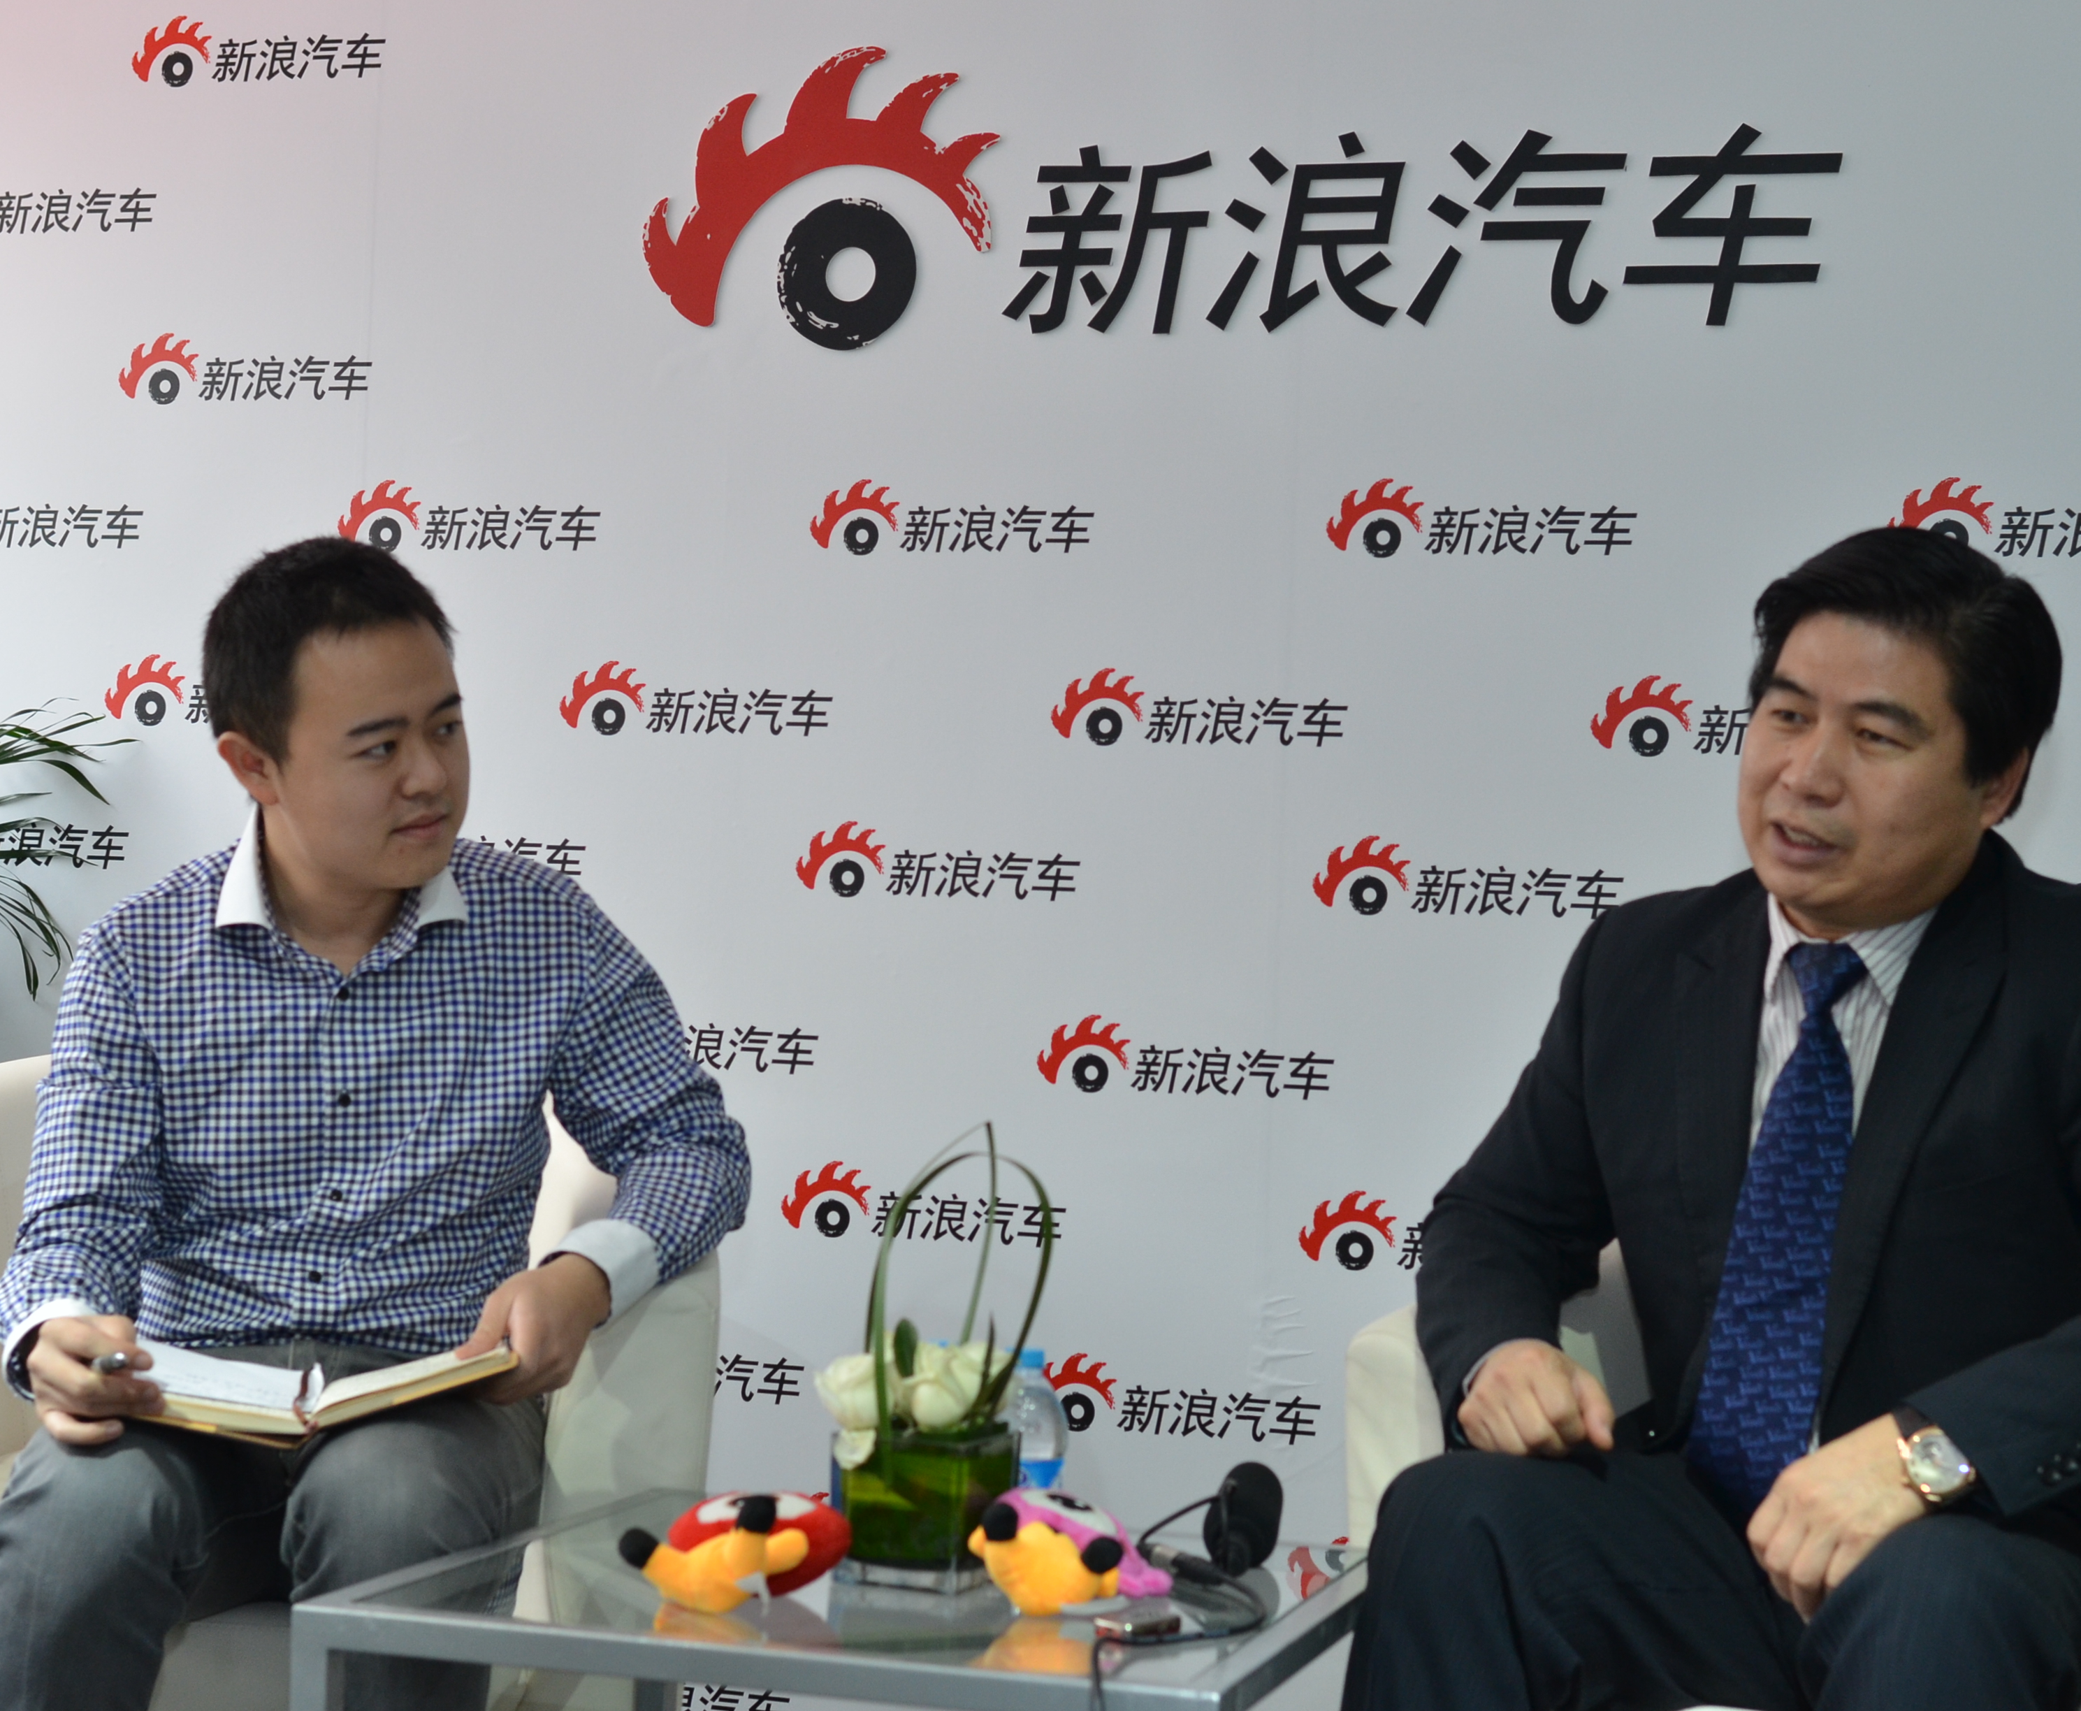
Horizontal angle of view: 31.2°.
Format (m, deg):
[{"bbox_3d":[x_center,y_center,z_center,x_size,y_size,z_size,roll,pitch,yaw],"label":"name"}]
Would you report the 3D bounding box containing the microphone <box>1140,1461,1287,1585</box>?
[{"bbox_3d":[0.128,0.484,2.722,0.105,0.084,0.075,2,-2,0],"label":"microphone"}]

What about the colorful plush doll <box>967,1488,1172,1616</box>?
[{"bbox_3d":[0.019,0.480,2.589,0.128,0.068,0.118,1,12,25],"label":"colorful plush doll"}]

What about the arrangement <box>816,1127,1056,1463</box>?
[{"bbox_3d":[-0.077,0.308,2.653,0.170,0.240,0.145,2,-2,0],"label":"arrangement"}]

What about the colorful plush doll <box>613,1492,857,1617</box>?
[{"bbox_3d":[-0.212,0.471,2.563,0.156,0.066,0.122,2,10,0],"label":"colorful plush doll"}]

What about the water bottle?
[{"bbox_3d":[-0.011,0.442,2.743,0.064,0.158,0.064,2,-2,0],"label":"water bottle"}]

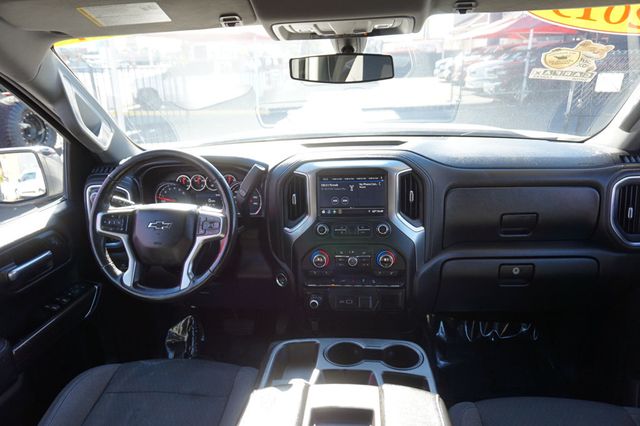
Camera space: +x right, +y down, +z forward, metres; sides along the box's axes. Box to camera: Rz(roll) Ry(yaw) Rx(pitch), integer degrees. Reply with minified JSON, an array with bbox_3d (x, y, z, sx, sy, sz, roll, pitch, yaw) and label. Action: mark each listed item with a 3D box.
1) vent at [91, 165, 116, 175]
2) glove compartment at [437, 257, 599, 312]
[{"bbox_3d":[-0.626,-0.126,1.245,0.075,0.033,0.030,-1,-6,4],"label":"vent"},{"bbox_3d":[0.569,0.194,1.258,0.440,0.175,0.120,-1,16,4],"label":"glove compartment"}]

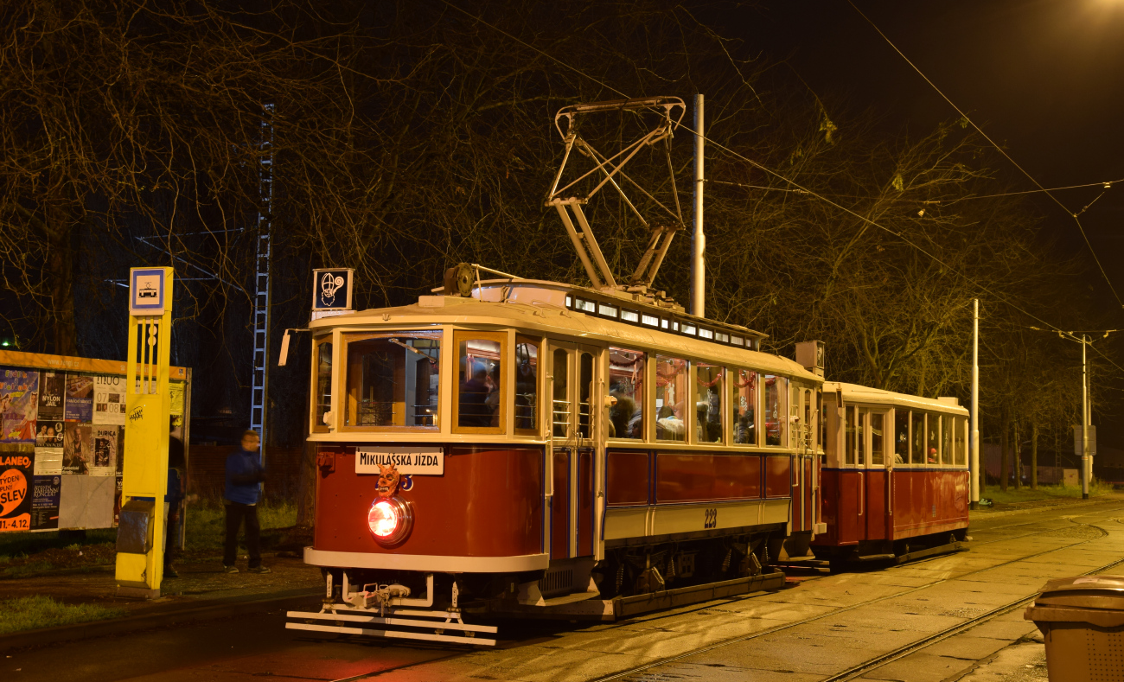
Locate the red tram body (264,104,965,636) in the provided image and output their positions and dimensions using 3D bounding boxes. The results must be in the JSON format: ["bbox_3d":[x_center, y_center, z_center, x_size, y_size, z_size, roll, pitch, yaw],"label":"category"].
[{"bbox_3d":[2.917,0.533,22.543,2.160,5.620,20.200,-1,-5,25],"label":"red tram body"}]

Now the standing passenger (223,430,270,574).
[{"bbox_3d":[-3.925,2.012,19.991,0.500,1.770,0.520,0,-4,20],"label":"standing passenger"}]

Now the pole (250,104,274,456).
[{"bbox_3d":[-8.226,-1.127,43.600,0.310,10.900,0.240,2,-4,-6],"label":"pole"}]

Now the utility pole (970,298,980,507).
[{"bbox_3d":[15.989,2.411,61.585,0.290,8.050,0.290,-1,-5,25],"label":"utility pole"}]

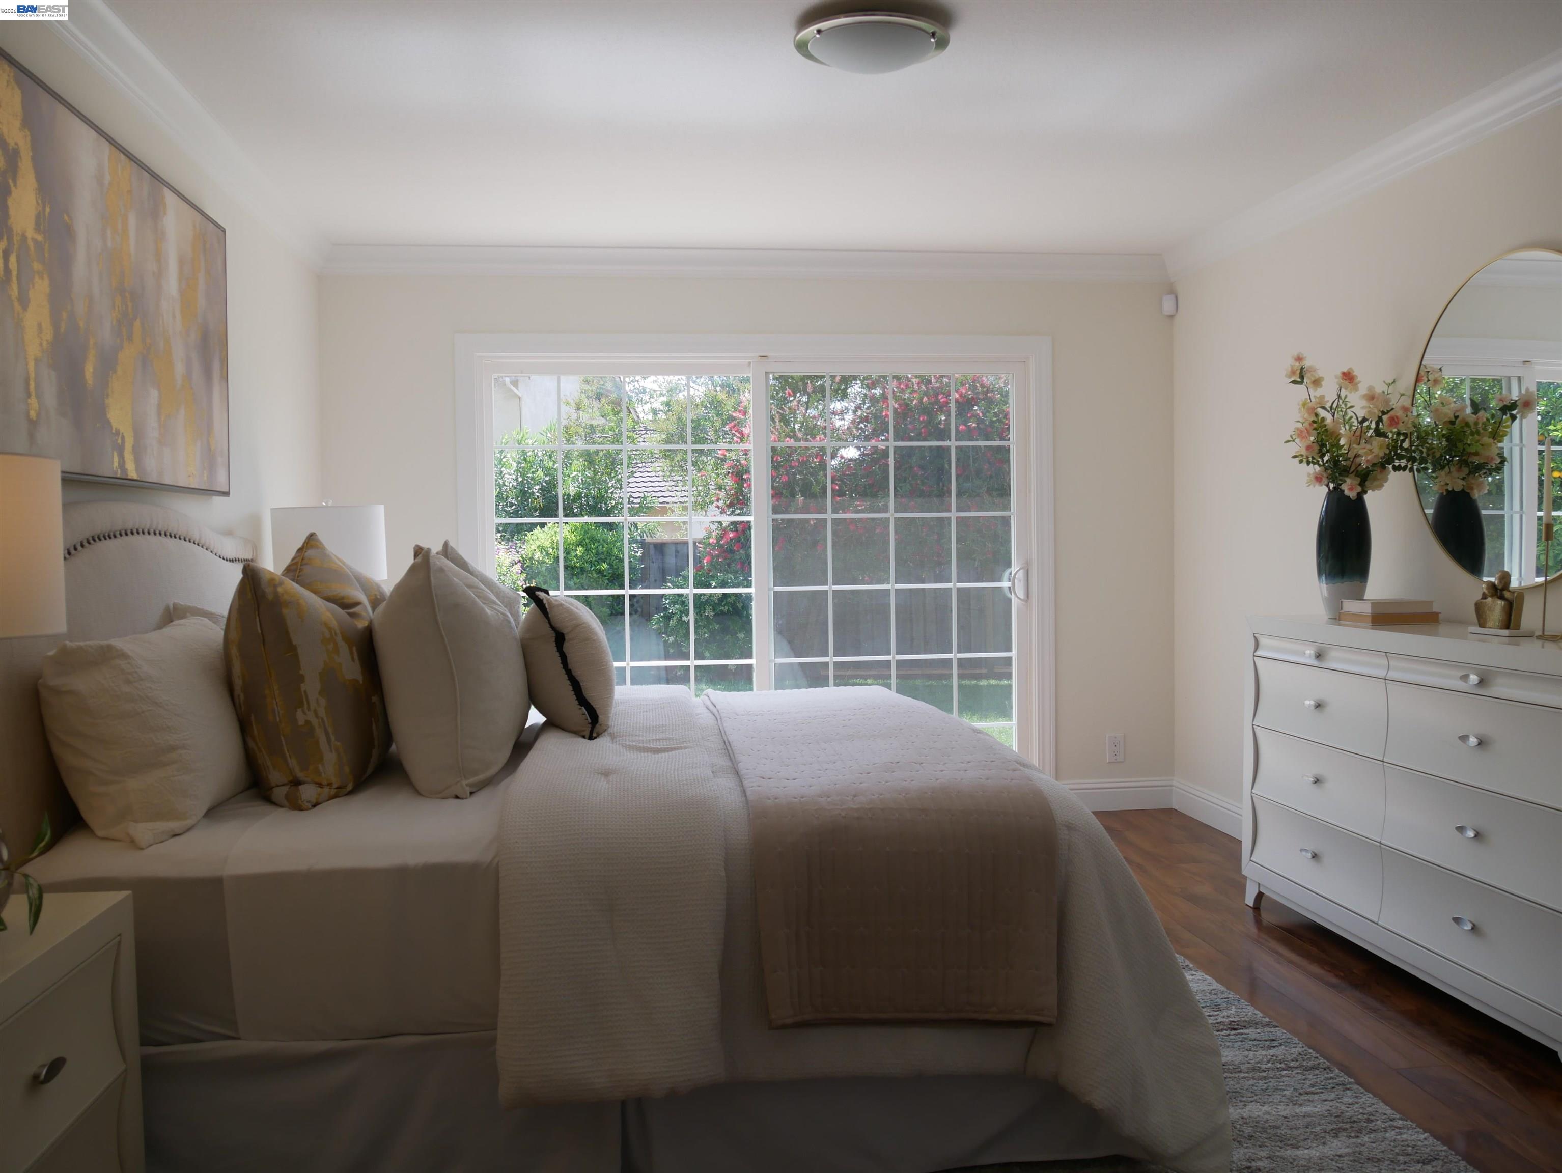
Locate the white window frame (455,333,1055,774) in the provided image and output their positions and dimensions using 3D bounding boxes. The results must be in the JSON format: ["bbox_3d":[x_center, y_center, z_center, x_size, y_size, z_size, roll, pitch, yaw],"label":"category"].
[{"bbox_3d":[-0.053,0.012,5.426,2.420,2.051,0.120,-1,2,-8],"label":"white window frame"}]

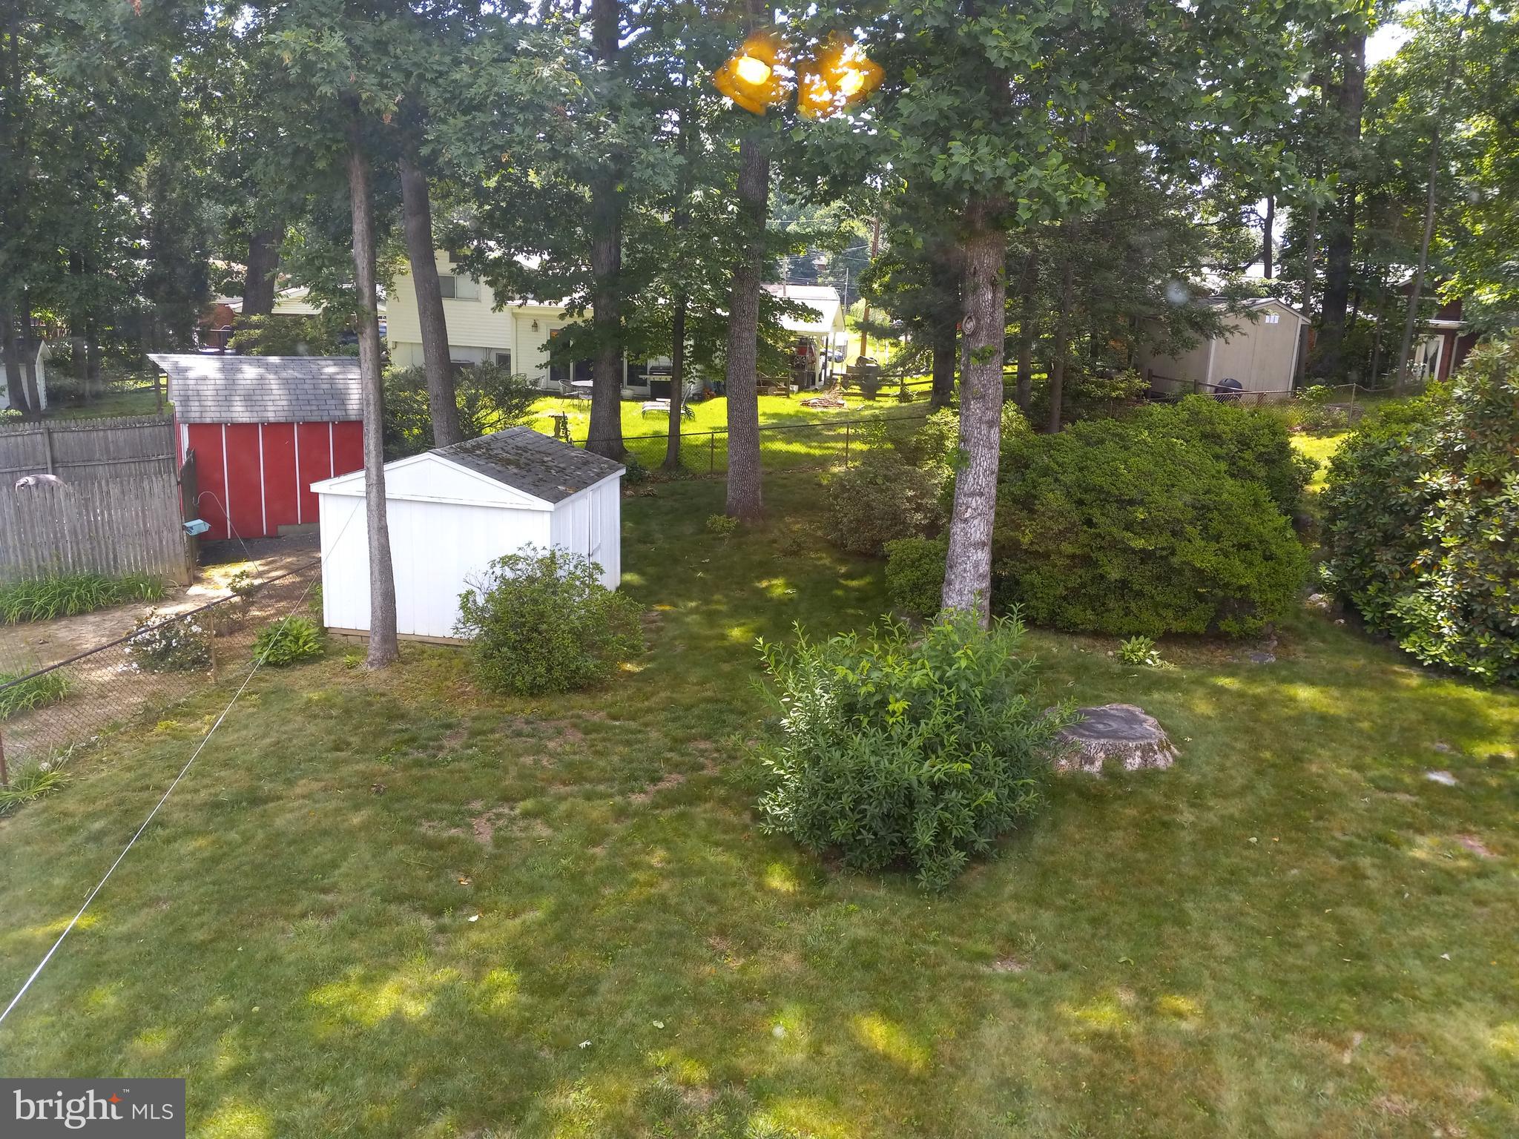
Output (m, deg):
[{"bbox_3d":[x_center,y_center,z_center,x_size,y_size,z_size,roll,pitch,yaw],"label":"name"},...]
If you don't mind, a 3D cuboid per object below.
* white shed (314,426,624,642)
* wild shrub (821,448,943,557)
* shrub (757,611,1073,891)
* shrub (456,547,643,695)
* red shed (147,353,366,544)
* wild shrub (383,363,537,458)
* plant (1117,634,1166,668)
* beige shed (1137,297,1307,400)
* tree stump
[{"bbox_3d":[-3.835,-0.559,16.376,3.191,2.528,3.246,5,13,8],"label":"white shed"},{"bbox_3d":[2.024,-1.120,19.202,1.994,1.540,1.894,4,13,6],"label":"wild shrub"},{"bbox_3d":[1.238,1.327,9.580,2.530,1.831,2.403,5,13,8],"label":"shrub"},{"bbox_3d":[-2.420,0.522,13.733,2.125,1.462,1.950,0,13,-10],"label":"shrub"},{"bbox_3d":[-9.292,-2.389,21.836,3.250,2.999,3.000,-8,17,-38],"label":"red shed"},{"bbox_3d":[-6.554,-3.136,26.046,3.309,2.749,2.900,-1,14,-14],"label":"wild shrub"},{"bbox_3d":[4.398,0.927,13.643,0.537,0.325,0.537,7,14,18],"label":"plant"},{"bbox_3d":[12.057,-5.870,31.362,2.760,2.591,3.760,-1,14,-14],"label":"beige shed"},{"bbox_3d":[3.436,1.584,11.410,1.159,0.287,1.159,7,14,18],"label":"tree stump"}]

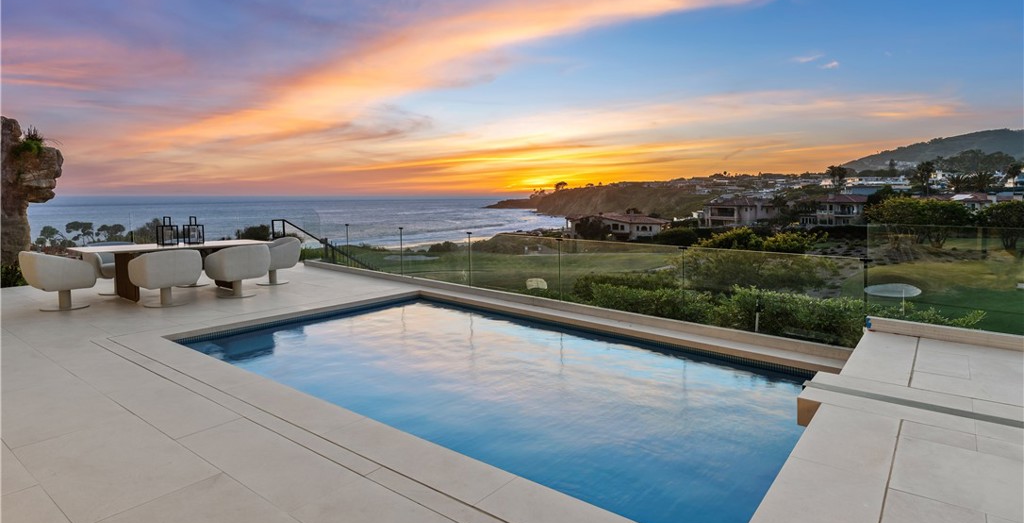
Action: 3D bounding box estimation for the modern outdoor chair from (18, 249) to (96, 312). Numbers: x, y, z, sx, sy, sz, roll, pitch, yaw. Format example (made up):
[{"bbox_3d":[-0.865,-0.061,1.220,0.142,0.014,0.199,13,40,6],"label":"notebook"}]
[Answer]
[{"bbox_3d":[-5.921,0.246,7.058,0.720,0.745,0.690,5,8,33],"label":"modern outdoor chair"}]

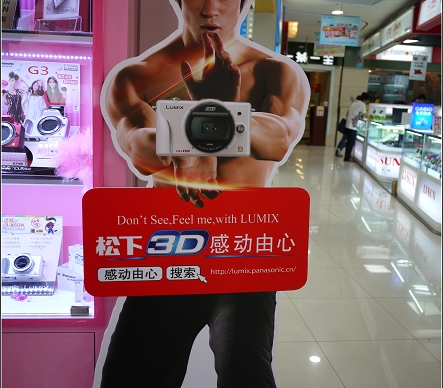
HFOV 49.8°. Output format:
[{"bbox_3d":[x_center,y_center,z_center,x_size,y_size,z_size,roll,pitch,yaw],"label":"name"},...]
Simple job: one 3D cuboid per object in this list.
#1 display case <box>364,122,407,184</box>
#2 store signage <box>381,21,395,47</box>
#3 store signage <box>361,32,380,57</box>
[{"bbox_3d":[3.188,-0.817,9.062,0.540,0.990,1.950,4,11,7],"label":"display case"},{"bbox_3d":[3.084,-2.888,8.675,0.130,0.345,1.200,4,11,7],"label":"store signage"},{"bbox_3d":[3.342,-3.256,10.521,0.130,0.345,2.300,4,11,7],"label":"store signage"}]

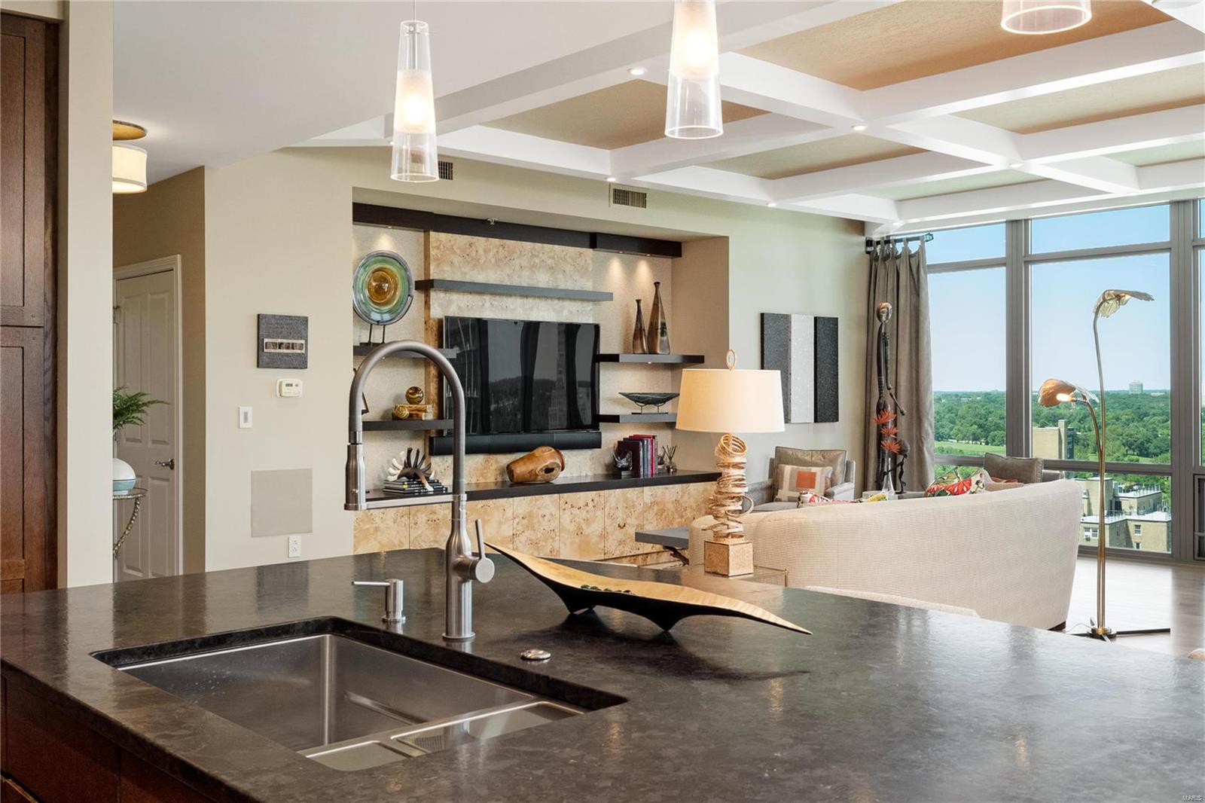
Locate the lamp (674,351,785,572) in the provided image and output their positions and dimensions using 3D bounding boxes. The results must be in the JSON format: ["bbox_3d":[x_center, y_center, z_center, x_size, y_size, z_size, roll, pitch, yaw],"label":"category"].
[{"bbox_3d":[0.494,0.236,4.650,0.412,0.868,0.412,0,1,0],"label":"lamp"}]

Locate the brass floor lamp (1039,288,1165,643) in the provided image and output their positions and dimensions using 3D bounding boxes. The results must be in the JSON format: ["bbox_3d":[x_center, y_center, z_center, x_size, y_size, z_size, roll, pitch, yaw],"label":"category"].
[{"bbox_3d":[2.678,0.329,6.492,0.660,1.860,0.420,0,1,21],"label":"brass floor lamp"}]

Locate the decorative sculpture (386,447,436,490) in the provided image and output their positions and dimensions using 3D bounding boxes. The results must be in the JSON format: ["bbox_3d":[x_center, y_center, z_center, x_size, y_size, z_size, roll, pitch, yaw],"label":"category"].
[{"bbox_3d":[-1.249,0.440,7.873,0.330,0.275,0.210,-1,1,-43],"label":"decorative sculpture"}]

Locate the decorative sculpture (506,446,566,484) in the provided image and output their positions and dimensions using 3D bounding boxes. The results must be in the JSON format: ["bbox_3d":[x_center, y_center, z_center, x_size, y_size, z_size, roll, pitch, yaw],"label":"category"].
[{"bbox_3d":[-0.478,0.451,8.620,0.410,0.265,0.240,0,0,-24],"label":"decorative sculpture"}]

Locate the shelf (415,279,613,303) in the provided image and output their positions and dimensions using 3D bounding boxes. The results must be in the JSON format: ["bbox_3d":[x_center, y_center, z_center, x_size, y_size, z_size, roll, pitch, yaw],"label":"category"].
[{"bbox_3d":[-0.601,-0.790,8.739,1.640,0.065,0.240,0,0,-42],"label":"shelf"}]

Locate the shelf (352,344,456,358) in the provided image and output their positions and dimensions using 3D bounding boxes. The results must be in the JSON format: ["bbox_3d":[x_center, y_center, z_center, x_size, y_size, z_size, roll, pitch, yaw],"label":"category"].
[{"bbox_3d":[-1.435,-0.312,7.773,0.952,0.063,0.361,-1,1,-43],"label":"shelf"}]

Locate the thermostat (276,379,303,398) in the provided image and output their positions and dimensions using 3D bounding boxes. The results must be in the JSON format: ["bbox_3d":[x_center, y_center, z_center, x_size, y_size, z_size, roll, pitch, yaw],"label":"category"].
[{"bbox_3d":[-1.841,-0.077,7.092,0.158,0.108,0.035,0,1,-42],"label":"thermostat"}]

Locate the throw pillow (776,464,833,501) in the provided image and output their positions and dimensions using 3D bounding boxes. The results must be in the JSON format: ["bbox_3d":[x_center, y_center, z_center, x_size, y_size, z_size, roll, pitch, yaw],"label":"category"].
[{"bbox_3d":[1.542,0.623,9.220,0.440,0.280,0.130,0,-18,34],"label":"throw pillow"}]

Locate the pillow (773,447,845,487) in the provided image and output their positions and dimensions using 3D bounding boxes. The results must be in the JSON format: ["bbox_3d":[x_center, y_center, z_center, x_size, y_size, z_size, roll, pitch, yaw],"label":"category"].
[{"bbox_3d":[1.620,0.575,9.380,0.550,0.410,0.160,0,-12,34],"label":"pillow"}]

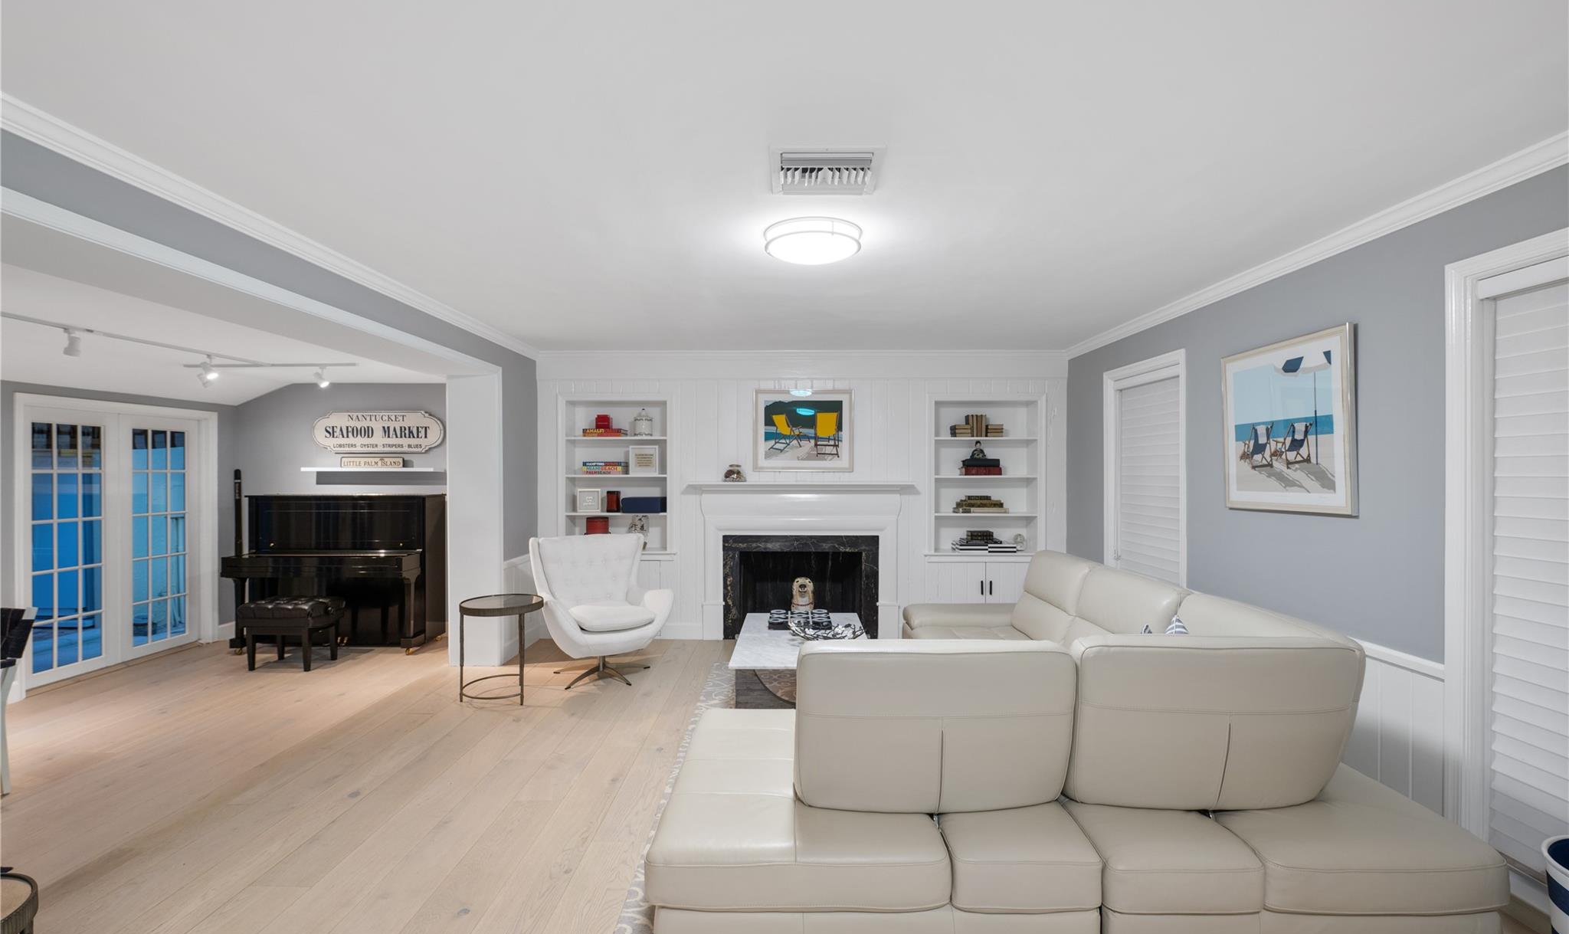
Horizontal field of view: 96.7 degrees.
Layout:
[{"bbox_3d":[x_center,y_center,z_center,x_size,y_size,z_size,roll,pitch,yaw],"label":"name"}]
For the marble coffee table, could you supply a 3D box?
[{"bbox_3d":[0.131,1.278,4.353,0.810,0.430,1.380,0,0,0],"label":"marble coffee table"}]

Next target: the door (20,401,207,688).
[{"bbox_3d":[-4.916,0.528,5.200,0.120,1.940,1.430,0,0,0],"label":"door"}]

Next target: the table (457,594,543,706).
[{"bbox_3d":[-1.818,1.189,4.529,0.510,0.610,0.510,0,0,0],"label":"table"}]

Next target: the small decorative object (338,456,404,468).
[{"bbox_3d":[-3.604,-0.038,6.090,0.560,0.095,0.035,0,0,0],"label":"small decorative object"}]

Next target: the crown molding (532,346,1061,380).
[{"bbox_3d":[0.146,-0.873,6.014,4.630,0.260,0.120,0,0,0],"label":"crown molding"}]

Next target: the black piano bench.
[{"bbox_3d":[-3.696,1.253,5.253,0.570,0.490,0.400,0,0,0],"label":"black piano bench"}]

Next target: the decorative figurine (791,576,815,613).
[{"bbox_3d":[0.156,1.232,6.043,0.210,0.540,0.340,0,0,0],"label":"decorative figurine"}]

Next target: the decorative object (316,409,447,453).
[{"bbox_3d":[-3.604,-0.312,6.191,1.165,0.385,0.040,0,0,0],"label":"decorative object"}]

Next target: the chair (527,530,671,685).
[{"bbox_3d":[-1.297,0.996,4.928,0.900,1.000,0.860,0,0,-30],"label":"chair"}]

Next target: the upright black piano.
[{"bbox_3d":[-3.705,0.871,5.805,1.500,1.260,0.610,0,0,0],"label":"upright black piano"}]

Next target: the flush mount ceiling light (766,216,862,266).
[{"bbox_3d":[0.123,-0.969,2.980,0.420,0.100,0.420,0,0,0],"label":"flush mount ceiling light"}]

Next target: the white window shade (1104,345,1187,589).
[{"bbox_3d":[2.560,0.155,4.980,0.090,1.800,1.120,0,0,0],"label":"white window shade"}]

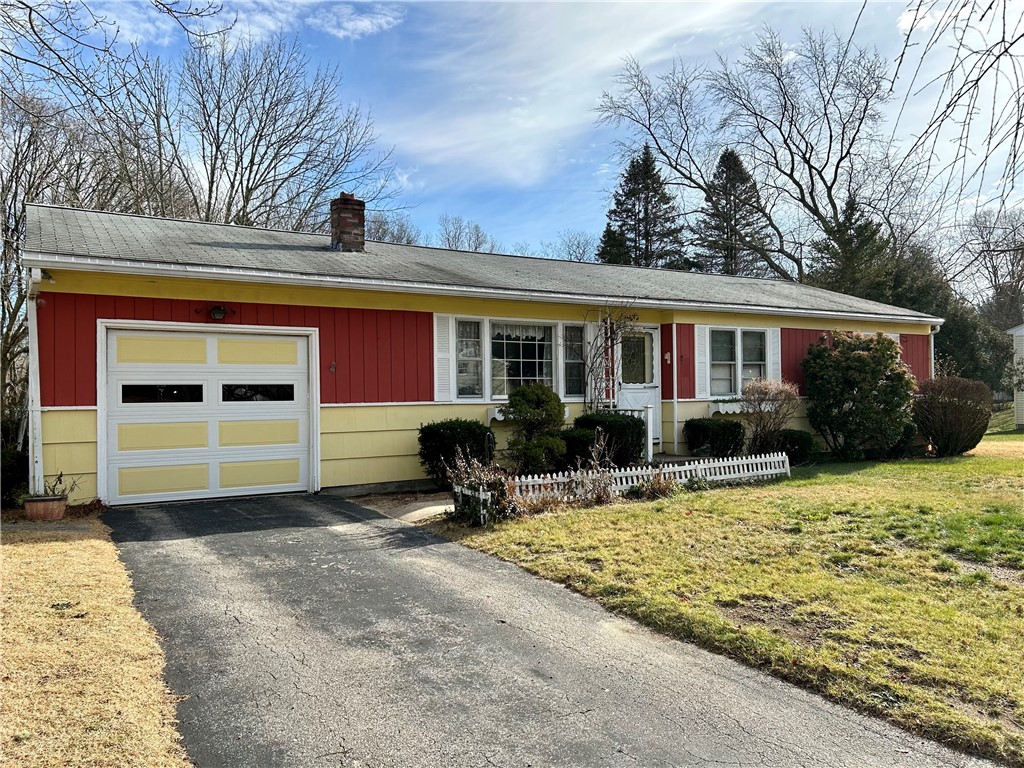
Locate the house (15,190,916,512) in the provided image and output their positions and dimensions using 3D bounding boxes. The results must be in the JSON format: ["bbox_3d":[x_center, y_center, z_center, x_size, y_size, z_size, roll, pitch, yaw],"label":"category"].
[{"bbox_3d":[0.308,-0.866,16.678,18.200,4.900,8.150,0,-1,-32],"label":"house"}]

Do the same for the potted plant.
[{"bbox_3d":[-5.197,1.270,8.680,0.600,0.530,0.520,0,-1,-32],"label":"potted plant"}]

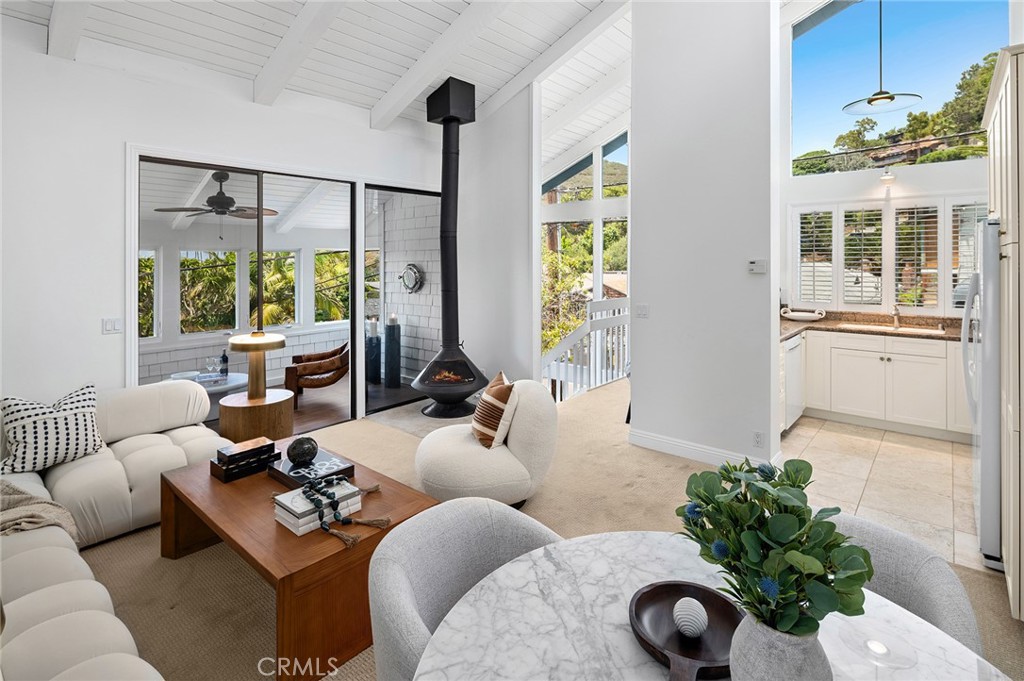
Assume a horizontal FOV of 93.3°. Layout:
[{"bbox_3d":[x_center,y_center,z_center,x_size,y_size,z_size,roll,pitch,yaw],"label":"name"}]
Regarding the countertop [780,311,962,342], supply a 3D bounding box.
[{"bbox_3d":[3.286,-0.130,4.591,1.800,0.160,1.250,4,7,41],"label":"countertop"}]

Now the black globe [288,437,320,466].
[{"bbox_3d":[-1.126,0.597,2.600,0.150,0.150,0.150,4,7,41],"label":"black globe"}]

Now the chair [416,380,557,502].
[{"bbox_3d":[-0.190,0.630,3.150,0.840,0.750,0.750,-2,5,-21],"label":"chair"}]

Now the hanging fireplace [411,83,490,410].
[{"bbox_3d":[-0.640,-0.950,4.920,0.810,3.400,0.810,0,5,0],"label":"hanging fireplace"}]

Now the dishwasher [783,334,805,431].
[{"bbox_3d":[2.380,0.332,4.664,0.600,0.800,0.610,4,7,41],"label":"dishwasher"}]

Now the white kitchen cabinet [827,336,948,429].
[{"bbox_3d":[3.664,0.321,4.712,0.860,0.790,0.600,4,7,41],"label":"white kitchen cabinet"}]

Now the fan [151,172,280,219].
[{"bbox_3d":[-2.940,-1.490,4.880,1.280,0.420,1.280,4,7,41],"label":"fan"}]

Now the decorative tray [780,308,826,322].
[{"bbox_3d":[3.080,-0.265,5.120,0.440,0.110,0.230,4,7,41],"label":"decorative tray"}]

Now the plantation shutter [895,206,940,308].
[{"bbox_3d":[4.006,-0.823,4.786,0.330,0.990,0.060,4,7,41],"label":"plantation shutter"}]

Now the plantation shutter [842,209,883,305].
[{"bbox_3d":[3.570,-0.860,4.940,0.350,1.000,0.055,4,7,41],"label":"plantation shutter"}]

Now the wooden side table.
[{"bbox_3d":[-1.980,0.690,3.760,0.500,0.500,0.500,4,7,41],"label":"wooden side table"}]

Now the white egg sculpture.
[{"bbox_3d":[0.380,0.590,1.030,0.070,0.072,0.074,2,5,20],"label":"white egg sculpture"}]

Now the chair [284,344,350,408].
[{"bbox_3d":[-2.080,0.310,5.420,0.780,0.720,0.740,-2,5,-17],"label":"chair"}]

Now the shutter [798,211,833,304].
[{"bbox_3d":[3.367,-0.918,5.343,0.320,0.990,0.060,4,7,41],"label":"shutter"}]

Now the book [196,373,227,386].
[{"bbox_3d":[-3.075,0.400,4.950,0.190,0.040,0.260,4,7,41],"label":"book"}]

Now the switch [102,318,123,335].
[{"bbox_3d":[-2.849,-0.100,3.451,0.015,0.112,0.116,4,7,41],"label":"switch"}]

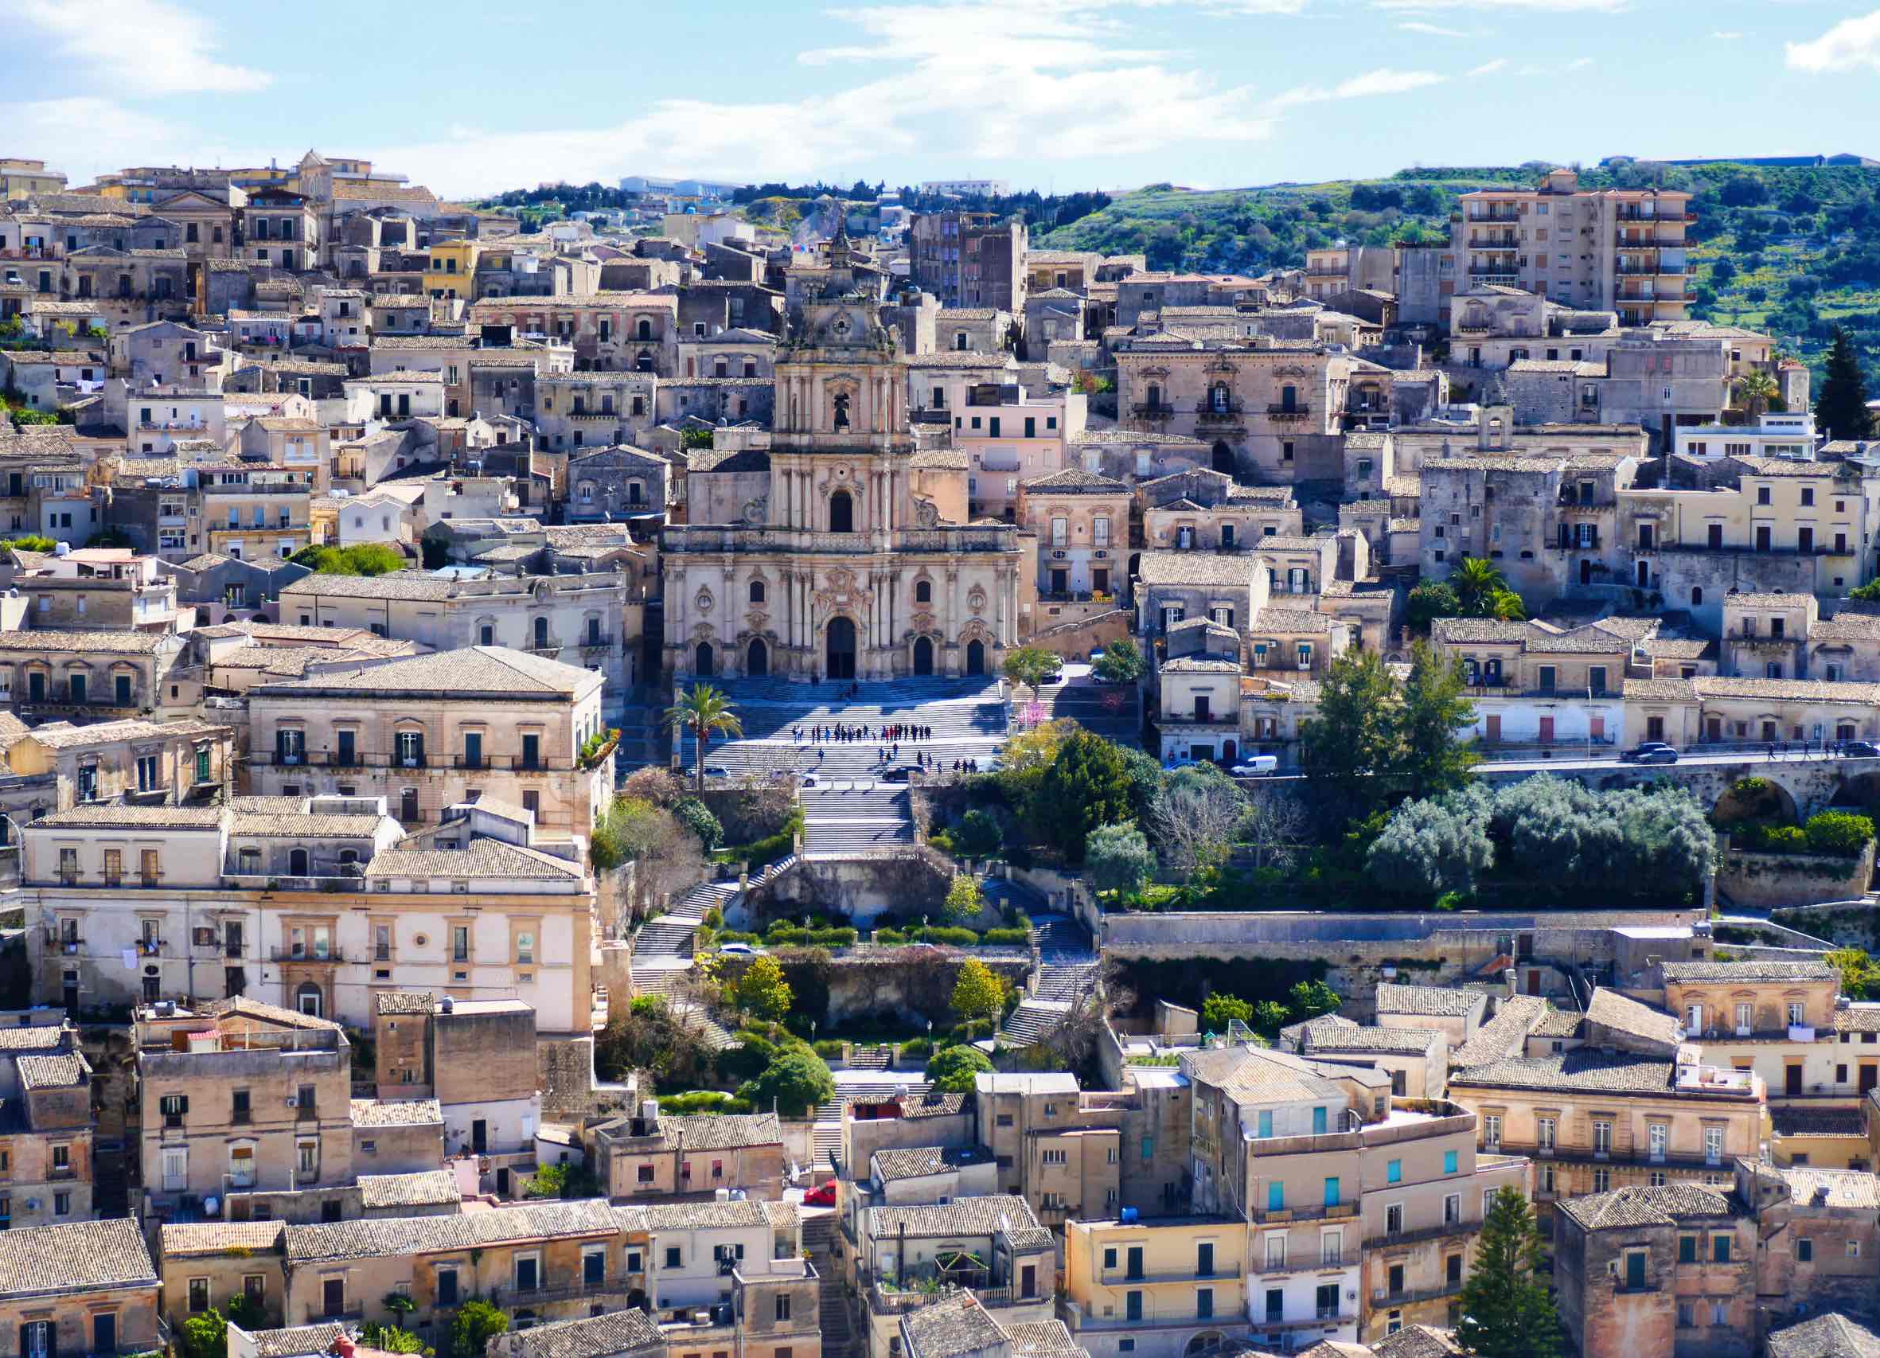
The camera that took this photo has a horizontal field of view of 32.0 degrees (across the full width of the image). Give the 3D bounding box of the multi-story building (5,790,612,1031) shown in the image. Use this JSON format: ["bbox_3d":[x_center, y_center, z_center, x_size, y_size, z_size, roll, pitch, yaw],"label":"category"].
[{"bbox_3d":[-50.610,18.860,267.000,44.370,17.560,13.000,0,5,1],"label":"multi-story building"}]

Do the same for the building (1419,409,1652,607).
[{"bbox_3d":[63.750,-17.740,354.000,23.500,18.500,13.000,2,6,17],"label":"building"}]

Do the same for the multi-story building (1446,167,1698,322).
[{"bbox_3d":[77.960,-52.330,406.000,26.770,20.550,14.000,0,5,2],"label":"multi-story building"}]

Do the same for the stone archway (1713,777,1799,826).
[{"bbox_3d":[82.550,12.520,332.000,8.800,5.300,5.000,1,5,5],"label":"stone archway"}]

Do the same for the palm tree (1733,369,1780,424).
[{"bbox_3d":[93.510,-32.170,376.000,5.200,6.600,5.200,0,5,0],"label":"palm tree"}]

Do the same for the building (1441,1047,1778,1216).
[{"bbox_3d":[50.850,34.600,250.000,22.500,11.800,11.000,3,6,24],"label":"building"}]

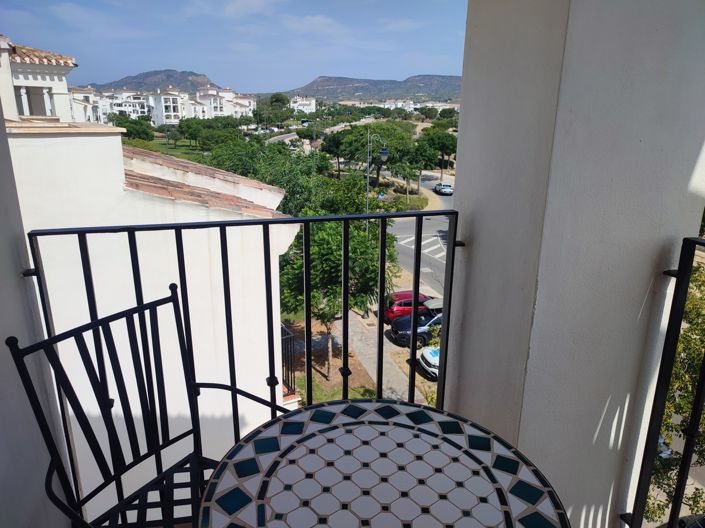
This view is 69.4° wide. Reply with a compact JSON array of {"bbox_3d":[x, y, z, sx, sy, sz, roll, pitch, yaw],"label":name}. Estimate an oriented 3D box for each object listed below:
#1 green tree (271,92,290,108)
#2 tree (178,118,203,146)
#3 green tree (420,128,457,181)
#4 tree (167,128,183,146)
[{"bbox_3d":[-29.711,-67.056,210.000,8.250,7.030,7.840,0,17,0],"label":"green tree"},{"bbox_3d":[-35.653,-28.831,112.000,5.280,6.100,5.020,0,17,0],"label":"tree"},{"bbox_3d":[12.843,-16.316,76.000,5.380,7.520,5.110,0,17,0],"label":"green tree"},{"bbox_3d":[-38.475,-27.127,110.000,3.460,4.130,3.290,0,17,0],"label":"tree"}]

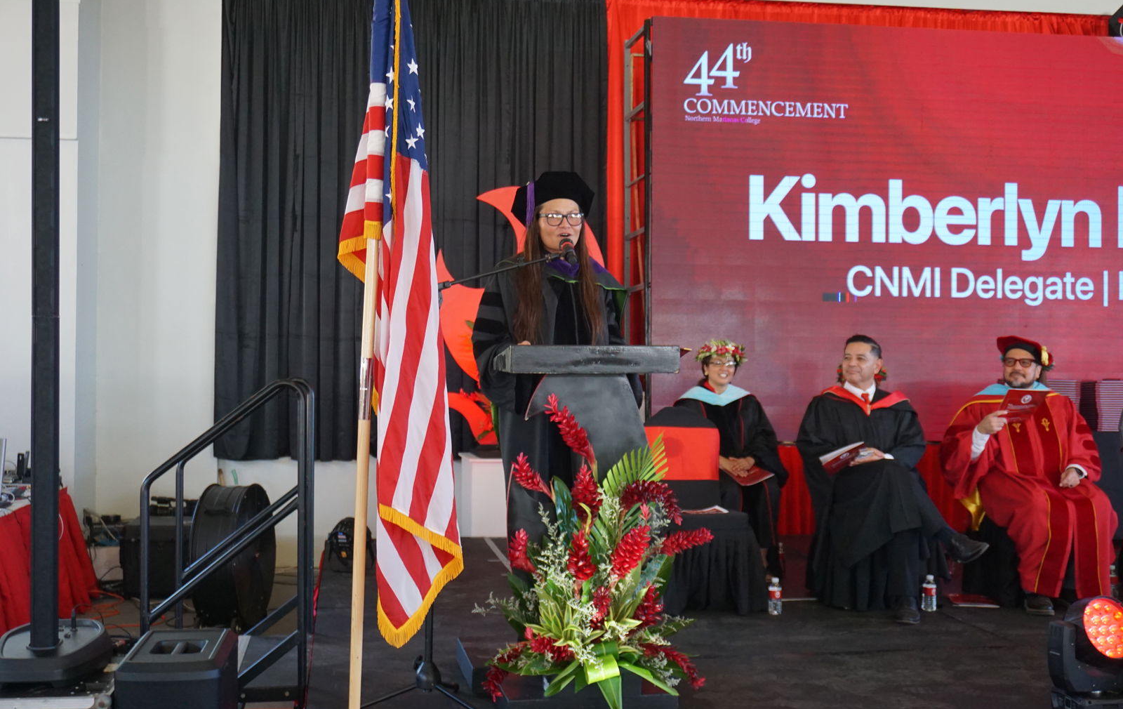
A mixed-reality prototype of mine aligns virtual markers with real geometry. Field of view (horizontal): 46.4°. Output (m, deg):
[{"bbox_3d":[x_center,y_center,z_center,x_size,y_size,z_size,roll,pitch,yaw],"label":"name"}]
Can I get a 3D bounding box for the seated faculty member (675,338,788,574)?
[{"bbox_3d":[0.875,0.545,7.000,0.640,1.260,0.660,0,-1,-3],"label":"seated faculty member"}]

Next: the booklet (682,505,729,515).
[{"bbox_3d":[0.653,0.715,6.000,0.230,0.030,0.200,0,-1,0],"label":"booklet"}]

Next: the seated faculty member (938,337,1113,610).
[{"bbox_3d":[2.145,0.534,6.140,0.710,1.280,0.700,0,-1,-2],"label":"seated faculty member"}]

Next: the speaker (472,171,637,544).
[{"bbox_3d":[-0.012,0.205,4.600,0.600,1.700,0.480,1,-1,-11],"label":"speaker"}]

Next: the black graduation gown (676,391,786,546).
[{"bbox_3d":[0.875,0.615,7.020,0.640,0.830,0.580,0,-1,-3],"label":"black graduation gown"}]

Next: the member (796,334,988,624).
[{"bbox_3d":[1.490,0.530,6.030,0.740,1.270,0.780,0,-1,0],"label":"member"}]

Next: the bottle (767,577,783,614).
[{"bbox_3d":[0.956,1.081,5.850,0.061,0.163,0.061,0,-1,0],"label":"bottle"}]

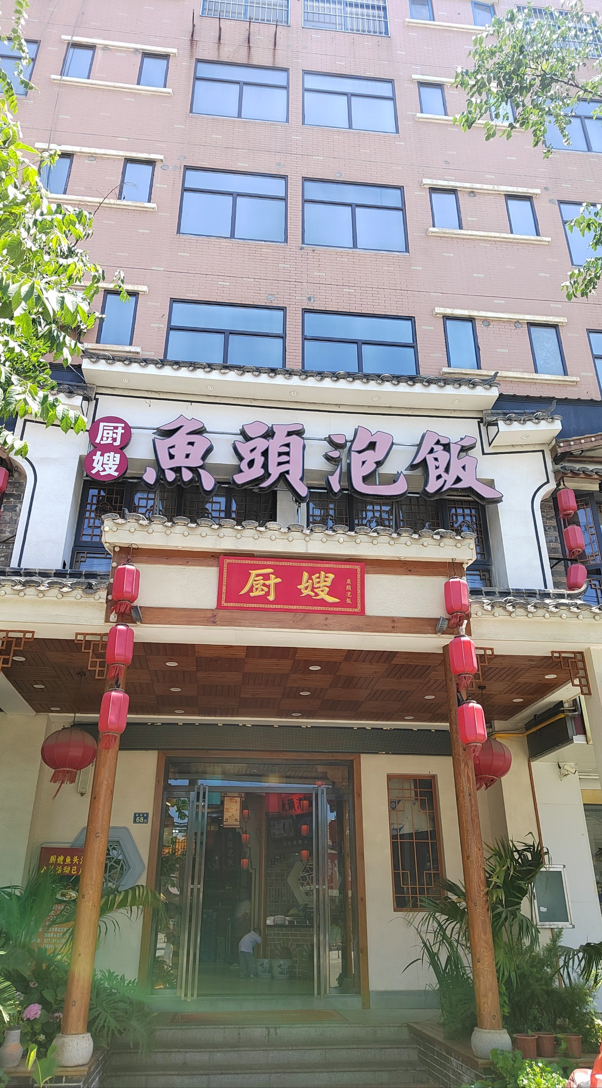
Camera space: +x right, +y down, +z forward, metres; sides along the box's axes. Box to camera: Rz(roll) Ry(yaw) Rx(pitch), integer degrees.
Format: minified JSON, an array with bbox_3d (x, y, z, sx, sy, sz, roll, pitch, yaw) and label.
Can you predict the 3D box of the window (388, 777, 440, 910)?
[{"bbox_3d":[1.441,3.736,9.102,0.639,1.591,0.100,3,-26,-5],"label":"window"}]

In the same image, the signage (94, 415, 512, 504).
[{"bbox_3d":[-0.030,-1.053,9.152,5.149,1.151,0.160,3,-27,-5],"label":"signage"}]

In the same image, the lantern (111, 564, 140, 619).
[{"bbox_3d":[-1.747,0.455,7.203,0.260,0.574,0.260,3,-26,-5],"label":"lantern"}]

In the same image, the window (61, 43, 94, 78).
[{"bbox_3d":[-4.493,-9.725,14.656,0.553,1.120,0.120,3,-26,-5],"label":"window"}]

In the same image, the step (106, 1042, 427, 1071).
[{"bbox_3d":[-0.347,5.146,7.298,3.024,0.144,0.332,3,-26,-5],"label":"step"}]

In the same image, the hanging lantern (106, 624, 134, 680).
[{"bbox_3d":[-1.578,0.928,6.228,0.245,0.474,0.245,3,-27,-5],"label":"hanging lantern"}]

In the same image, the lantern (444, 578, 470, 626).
[{"bbox_3d":[1.459,0.550,6.779,0.240,0.443,0.240,3,-27,-5],"label":"lantern"}]

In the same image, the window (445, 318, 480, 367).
[{"bbox_3d":[2.745,-3.399,12.367,0.561,1.160,0.120,3,-26,-5],"label":"window"}]

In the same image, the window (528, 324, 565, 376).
[{"bbox_3d":[4.235,-3.317,12.458,0.561,1.155,0.100,3,-26,-5],"label":"window"}]

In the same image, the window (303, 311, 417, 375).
[{"bbox_3d":[0.996,-3.157,12.057,1.947,1.740,0.120,3,-26,-5],"label":"window"}]

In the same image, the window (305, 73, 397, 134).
[{"bbox_3d":[1.004,-9.113,14.962,1.963,1.761,0.120,3,-26,-5],"label":"window"}]

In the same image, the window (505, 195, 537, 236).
[{"bbox_3d":[4.436,-6.557,14.557,0.557,1.160,0.120,3,-27,-5],"label":"window"}]

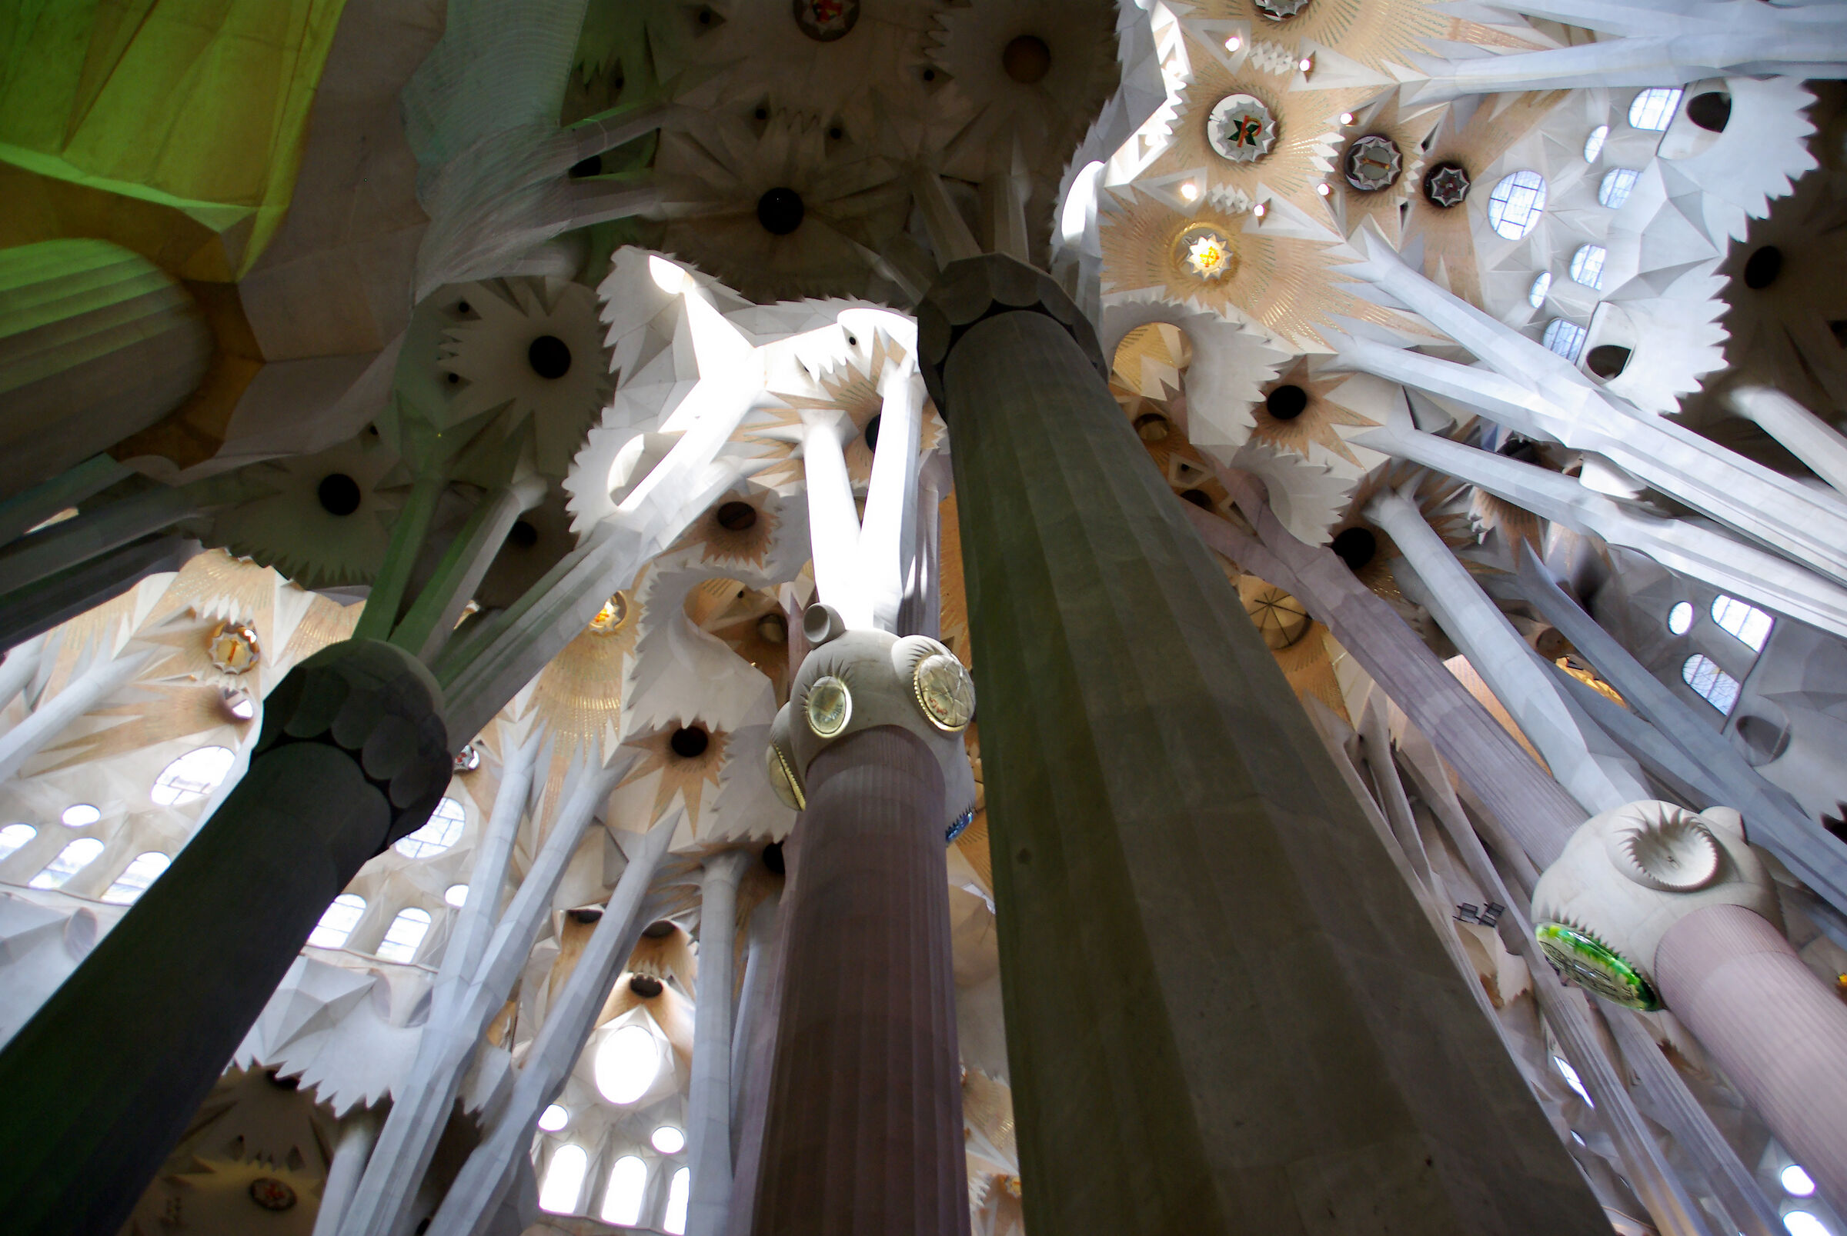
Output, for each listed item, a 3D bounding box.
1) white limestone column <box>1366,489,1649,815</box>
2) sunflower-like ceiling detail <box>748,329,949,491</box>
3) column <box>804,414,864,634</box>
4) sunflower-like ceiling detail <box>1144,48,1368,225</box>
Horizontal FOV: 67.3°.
[{"bbox_3d":[14.159,0.252,34.885,1.270,14.880,1.270,13,-63,-6],"label":"white limestone column"},{"bbox_3d":[-2.012,-6.203,41.407,5.600,1.900,5.000,13,-69,-6],"label":"sunflower-like ceiling detail"},{"bbox_3d":[-2.231,-2.633,34.167,1.150,13.980,1.150,11,-68,-11],"label":"column"},{"bbox_3d":[9.442,-13.674,39.321,5.500,1.500,4.300,13,-69,-6],"label":"sunflower-like ceiling detail"}]

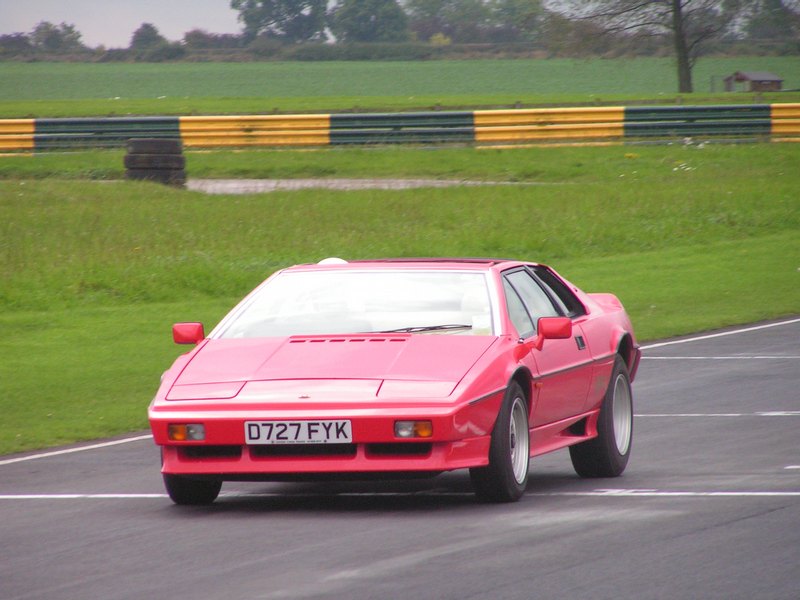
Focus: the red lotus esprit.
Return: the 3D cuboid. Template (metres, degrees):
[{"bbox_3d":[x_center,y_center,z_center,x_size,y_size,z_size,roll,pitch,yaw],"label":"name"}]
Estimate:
[{"bbox_3d":[0.000,0.377,43.230,1.870,1.130,4.200,-1,2,13],"label":"red lotus esprit"}]

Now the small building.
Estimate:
[{"bbox_3d":[24.956,-15.390,620.000,2.600,1.650,3.400,0,2,40],"label":"small building"}]

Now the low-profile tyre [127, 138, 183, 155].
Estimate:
[{"bbox_3d":[-3.958,-2.479,142.000,0.890,0.250,0.890,-1,1,0],"label":"low-profile tyre"}]

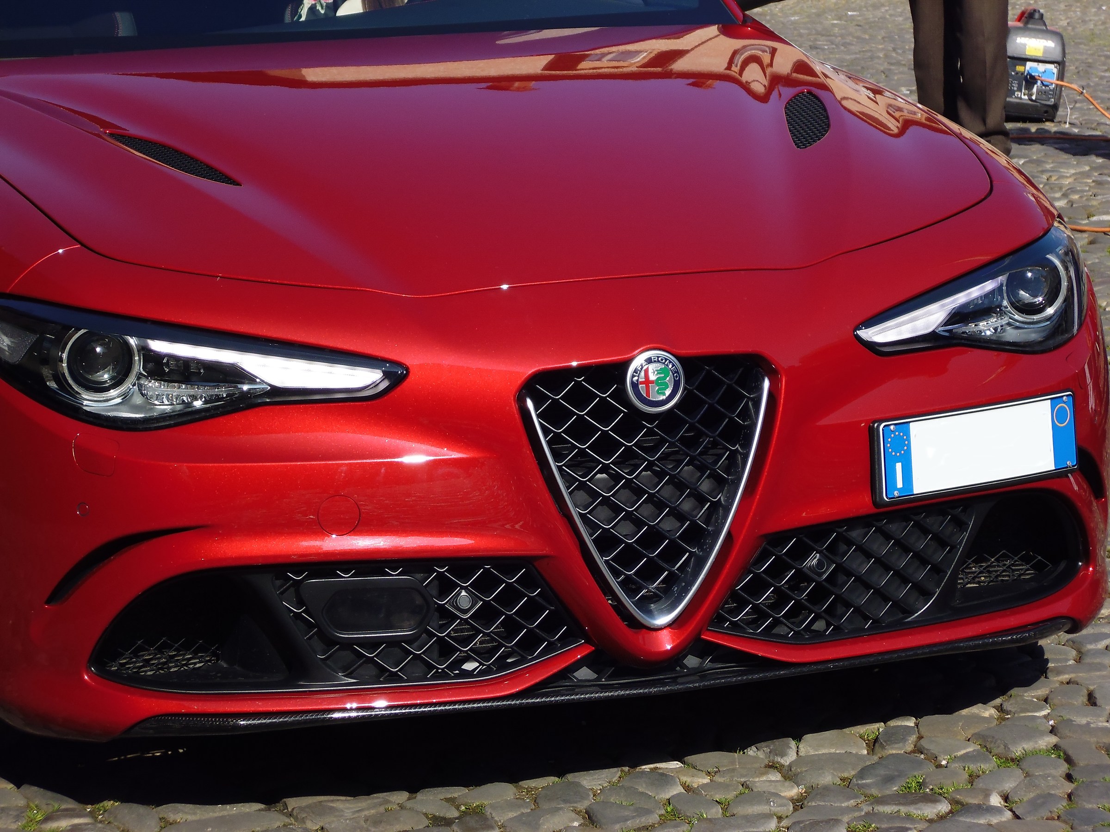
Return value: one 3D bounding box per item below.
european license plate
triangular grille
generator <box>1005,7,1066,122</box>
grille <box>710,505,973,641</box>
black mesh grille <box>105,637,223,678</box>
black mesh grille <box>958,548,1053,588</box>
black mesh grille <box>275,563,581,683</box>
[{"bbox_3d":[0.603,0.042,5.493,0.365,0.114,0.020,-8,8,-34],"label":"european license plate"},{"bbox_3d":[0.125,0.105,5.292,0.360,0.385,0.090,-5,11,-19],"label":"triangular grille"},{"bbox_3d":[1.659,-1.307,14.100,0.272,0.408,0.490,0,10,-10],"label":"generator"},{"bbox_3d":[0.404,0.229,5.440,0.415,0.180,0.075,-6,11,-24],"label":"grille"},{"bbox_3d":[-0.542,0.330,5.309,0.165,0.060,0.030,-4,10,-14],"label":"black mesh grille"},{"bbox_3d":[0.667,0.223,5.716,0.165,0.060,0.030,-6,11,-23],"label":"black mesh grille"},{"bbox_3d":[-0.169,0.277,5.246,0.430,0.180,0.075,-4,10,-13],"label":"black mesh grille"}]

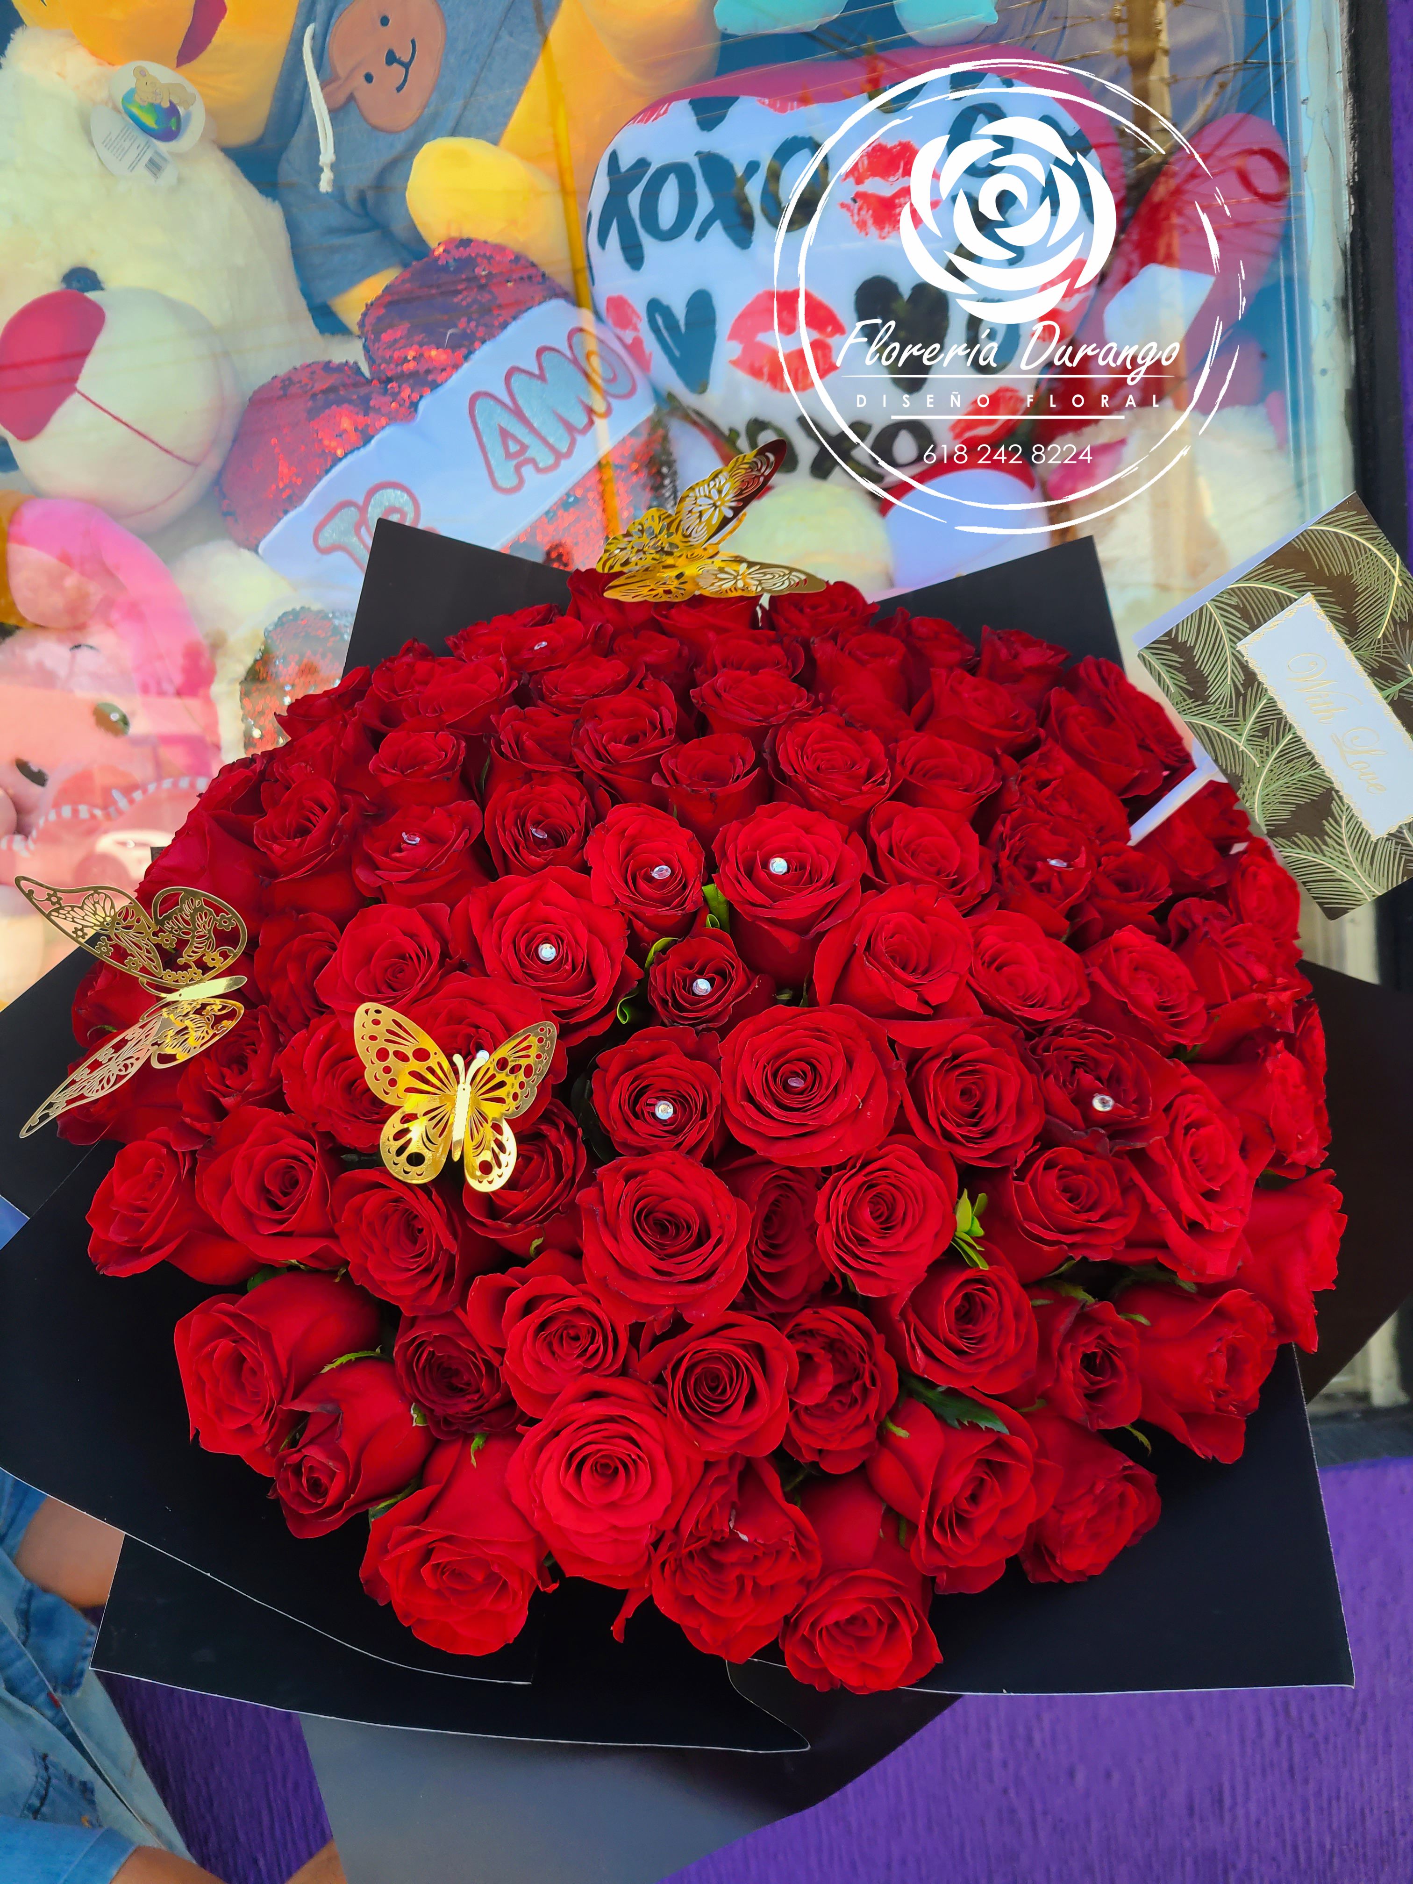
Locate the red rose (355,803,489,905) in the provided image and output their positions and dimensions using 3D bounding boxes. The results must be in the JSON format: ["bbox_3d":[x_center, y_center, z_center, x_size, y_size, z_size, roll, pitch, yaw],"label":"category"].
[{"bbox_3d":[-0.135,-0.040,0.689,0.060,0.052,0.060,-4,47,14],"label":"red rose"}]

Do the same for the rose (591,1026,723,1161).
[{"bbox_3d":[-0.018,0.058,0.530,0.048,0.048,0.047,0,-16,-2],"label":"rose"}]

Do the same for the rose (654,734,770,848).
[{"bbox_3d":[0.003,-0.062,0.615,0.048,0.050,0.048,2,46,0],"label":"rose"}]

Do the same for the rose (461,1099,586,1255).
[{"bbox_3d":[-0.067,0.090,0.535,0.053,0.053,0.050,0,-21,16],"label":"rose"}]

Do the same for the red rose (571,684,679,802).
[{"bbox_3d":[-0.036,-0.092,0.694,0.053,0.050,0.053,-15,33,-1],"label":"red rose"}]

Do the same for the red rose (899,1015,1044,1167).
[{"bbox_3d":[0.106,0.061,0.570,0.057,0.057,0.048,0,-17,-8],"label":"red rose"}]

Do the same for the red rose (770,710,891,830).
[{"bbox_3d":[0.059,-0.075,0.690,0.059,0.053,0.059,0,54,0],"label":"red rose"}]

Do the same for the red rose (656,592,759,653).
[{"bbox_3d":[0.000,-0.158,0.738,0.054,0.048,0.054,0,33,2],"label":"red rose"}]

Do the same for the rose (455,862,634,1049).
[{"bbox_3d":[-0.066,0.011,0.611,0.070,0.070,0.054,-6,-29,6],"label":"rose"}]

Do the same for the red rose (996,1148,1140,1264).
[{"bbox_3d":[0.145,0.112,0.592,0.058,0.058,0.052,-9,-23,-18],"label":"red rose"}]

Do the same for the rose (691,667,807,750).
[{"bbox_3d":[0.021,-0.104,0.698,0.057,0.047,0.057,-1,40,1],"label":"rose"}]

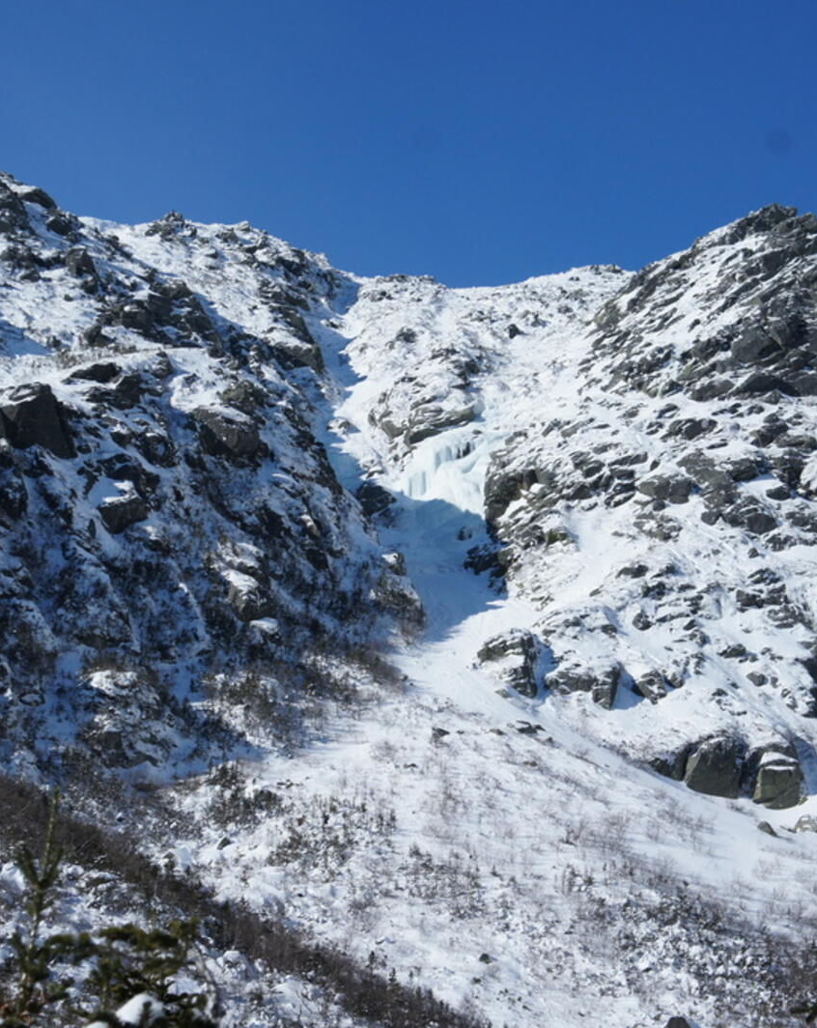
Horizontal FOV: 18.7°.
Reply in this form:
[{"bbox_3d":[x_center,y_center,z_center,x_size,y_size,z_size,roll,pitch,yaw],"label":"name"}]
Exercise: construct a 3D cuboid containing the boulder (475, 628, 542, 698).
[{"bbox_3d":[10.796,15.999,268.000,6.940,7.170,6.250,-1,-13,2],"label":"boulder"}]

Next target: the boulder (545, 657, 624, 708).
[{"bbox_3d":[18.649,18.006,265.000,8.110,5.130,6.490,-1,-13,4],"label":"boulder"}]

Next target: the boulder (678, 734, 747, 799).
[{"bbox_3d":[29.354,24.345,240.000,6.440,5.980,5.150,-2,-13,7],"label":"boulder"}]

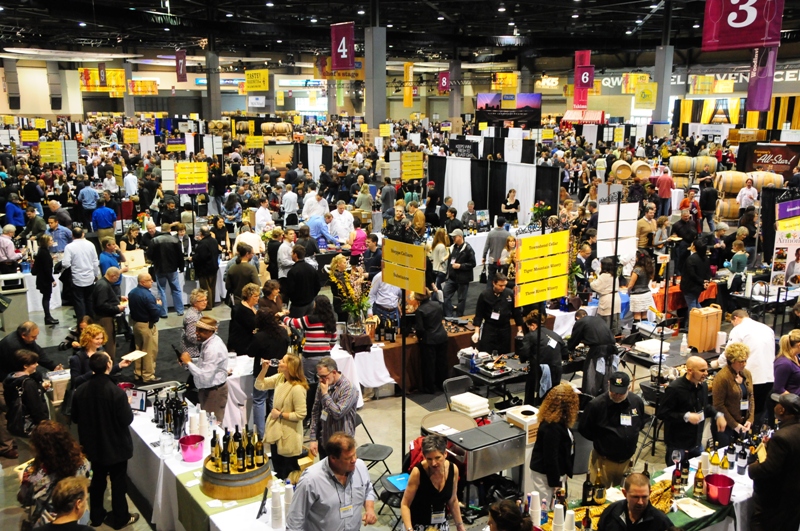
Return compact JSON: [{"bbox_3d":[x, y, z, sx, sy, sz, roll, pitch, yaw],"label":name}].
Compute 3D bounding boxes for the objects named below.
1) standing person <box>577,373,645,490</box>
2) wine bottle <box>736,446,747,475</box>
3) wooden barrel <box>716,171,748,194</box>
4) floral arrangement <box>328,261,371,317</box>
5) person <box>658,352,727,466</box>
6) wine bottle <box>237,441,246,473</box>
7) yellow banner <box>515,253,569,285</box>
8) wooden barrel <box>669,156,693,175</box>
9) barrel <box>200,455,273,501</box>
[{"bbox_3d":[1.899,1.842,7.302,0.600,1.800,0.420,-3,12,-12],"label":"standing person"},{"bbox_3d":[3.154,1.771,7.336,0.079,0.300,0.079,0,12,0],"label":"wine bottle"},{"bbox_3d":[11.365,-2.833,27.200,0.910,0.720,0.720,2,12,11],"label":"wooden barrel"},{"bbox_3d":[-0.732,0.380,11.582,0.600,0.820,0.500,-1,12,-4],"label":"floral arrangement"},{"bbox_3d":[2.915,1.742,8.020,0.570,1.730,0.440,-7,14,-32],"label":"person"},{"bbox_3d":[-1.447,1.727,7.264,0.077,0.298,0.077,-3,12,-12],"label":"wine bottle"},{"bbox_3d":[1.578,0.030,8.803,0.860,0.250,0.030,-9,15,-38],"label":"yellow banner"},{"bbox_3d":[12.200,-4.366,34.600,0.910,0.720,0.720,2,12,11],"label":"wooden barrel"},{"bbox_3d":[-1.521,1.921,7.458,0.670,0.230,0.670,0,12,0],"label":"barrel"}]

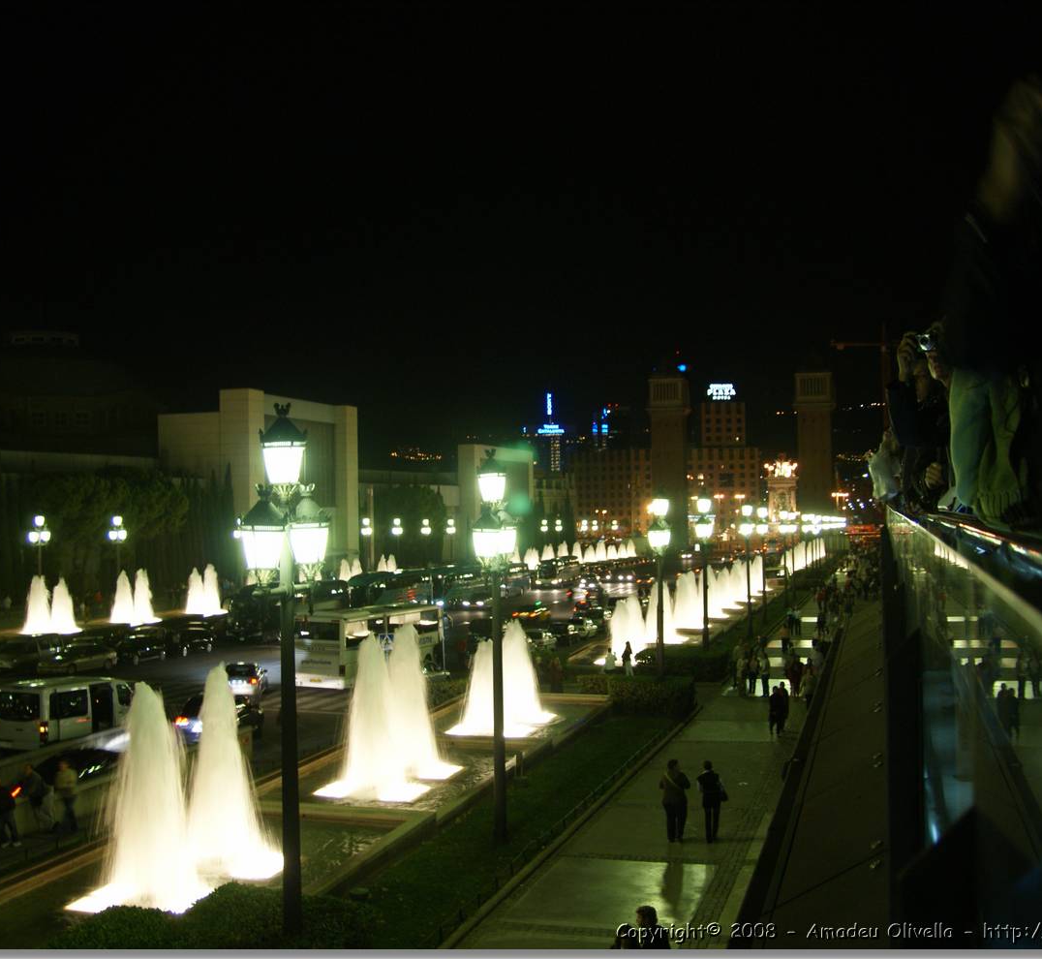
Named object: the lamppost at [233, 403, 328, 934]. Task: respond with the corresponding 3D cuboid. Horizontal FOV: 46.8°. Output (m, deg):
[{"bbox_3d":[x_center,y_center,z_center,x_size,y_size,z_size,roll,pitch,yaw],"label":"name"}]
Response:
[{"bbox_3d":[-3.126,2.907,16.200,0.620,7.900,1.800,-1,-1,17],"label":"lamppost"}]

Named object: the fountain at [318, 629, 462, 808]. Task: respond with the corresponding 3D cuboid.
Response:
[{"bbox_3d":[-3.360,5.839,31.080,2.350,3.900,4.200,-1,-1,17],"label":"fountain"}]

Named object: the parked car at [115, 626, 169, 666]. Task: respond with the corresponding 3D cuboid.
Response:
[{"bbox_3d":[-20.455,8.960,64.166,1.780,1.550,4.300,-1,-2,16],"label":"parked car"}]

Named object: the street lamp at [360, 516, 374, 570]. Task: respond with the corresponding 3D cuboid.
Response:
[{"bbox_3d":[-17.781,8.166,139.000,0.900,7.900,1.500,-1,-2,16],"label":"street lamp"}]

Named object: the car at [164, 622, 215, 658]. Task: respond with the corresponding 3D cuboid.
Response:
[{"bbox_3d":[-17.677,8.435,63.116,1.760,1.500,4.100,-1,-1,17],"label":"car"}]

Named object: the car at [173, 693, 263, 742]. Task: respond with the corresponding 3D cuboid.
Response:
[{"bbox_3d":[-9.289,7.279,37.443,1.730,1.450,4.000,-1,-1,5],"label":"car"}]

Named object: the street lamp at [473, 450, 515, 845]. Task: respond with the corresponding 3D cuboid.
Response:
[{"bbox_3d":[-0.453,3.406,24.511,0.540,8.006,1.600,-1,-1,16],"label":"street lamp"}]

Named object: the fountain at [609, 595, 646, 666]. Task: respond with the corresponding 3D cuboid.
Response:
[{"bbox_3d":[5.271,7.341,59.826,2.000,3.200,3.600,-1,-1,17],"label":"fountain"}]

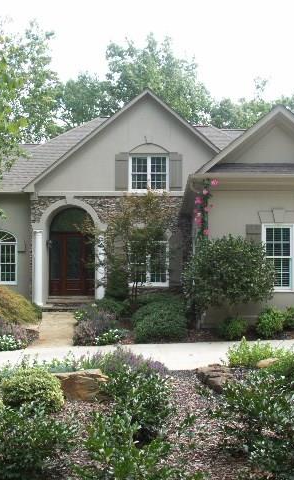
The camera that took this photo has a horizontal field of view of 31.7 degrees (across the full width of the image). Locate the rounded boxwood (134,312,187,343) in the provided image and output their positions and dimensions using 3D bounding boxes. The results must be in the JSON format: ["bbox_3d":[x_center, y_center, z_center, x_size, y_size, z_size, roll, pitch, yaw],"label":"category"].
[{"bbox_3d":[0.360,2.279,13.800,1.420,0.850,1.250,0,-1,-4],"label":"rounded boxwood"}]

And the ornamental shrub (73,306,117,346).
[{"bbox_3d":[-1.303,2.120,13.100,1.100,0.800,1.050,0,0,0],"label":"ornamental shrub"}]

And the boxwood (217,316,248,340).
[{"bbox_3d":[2.272,2.250,13.600,0.750,0.540,0.700,0,0,0],"label":"boxwood"}]

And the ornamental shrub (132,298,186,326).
[{"bbox_3d":[0.304,2.025,13.700,1.450,0.950,1.350,0,0,0],"label":"ornamental shrub"}]

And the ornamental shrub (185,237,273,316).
[{"bbox_3d":[2.295,0.987,14.400,2.500,2.280,2.100,0,-1,-4],"label":"ornamental shrub"}]

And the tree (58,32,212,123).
[{"bbox_3d":[-0.661,-5.600,36.000,10.500,16.800,9.500,0,0,0],"label":"tree"}]

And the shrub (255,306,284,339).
[{"bbox_3d":[3.364,2.233,14.100,0.820,0.840,0.800,0,-1,-4],"label":"shrub"}]

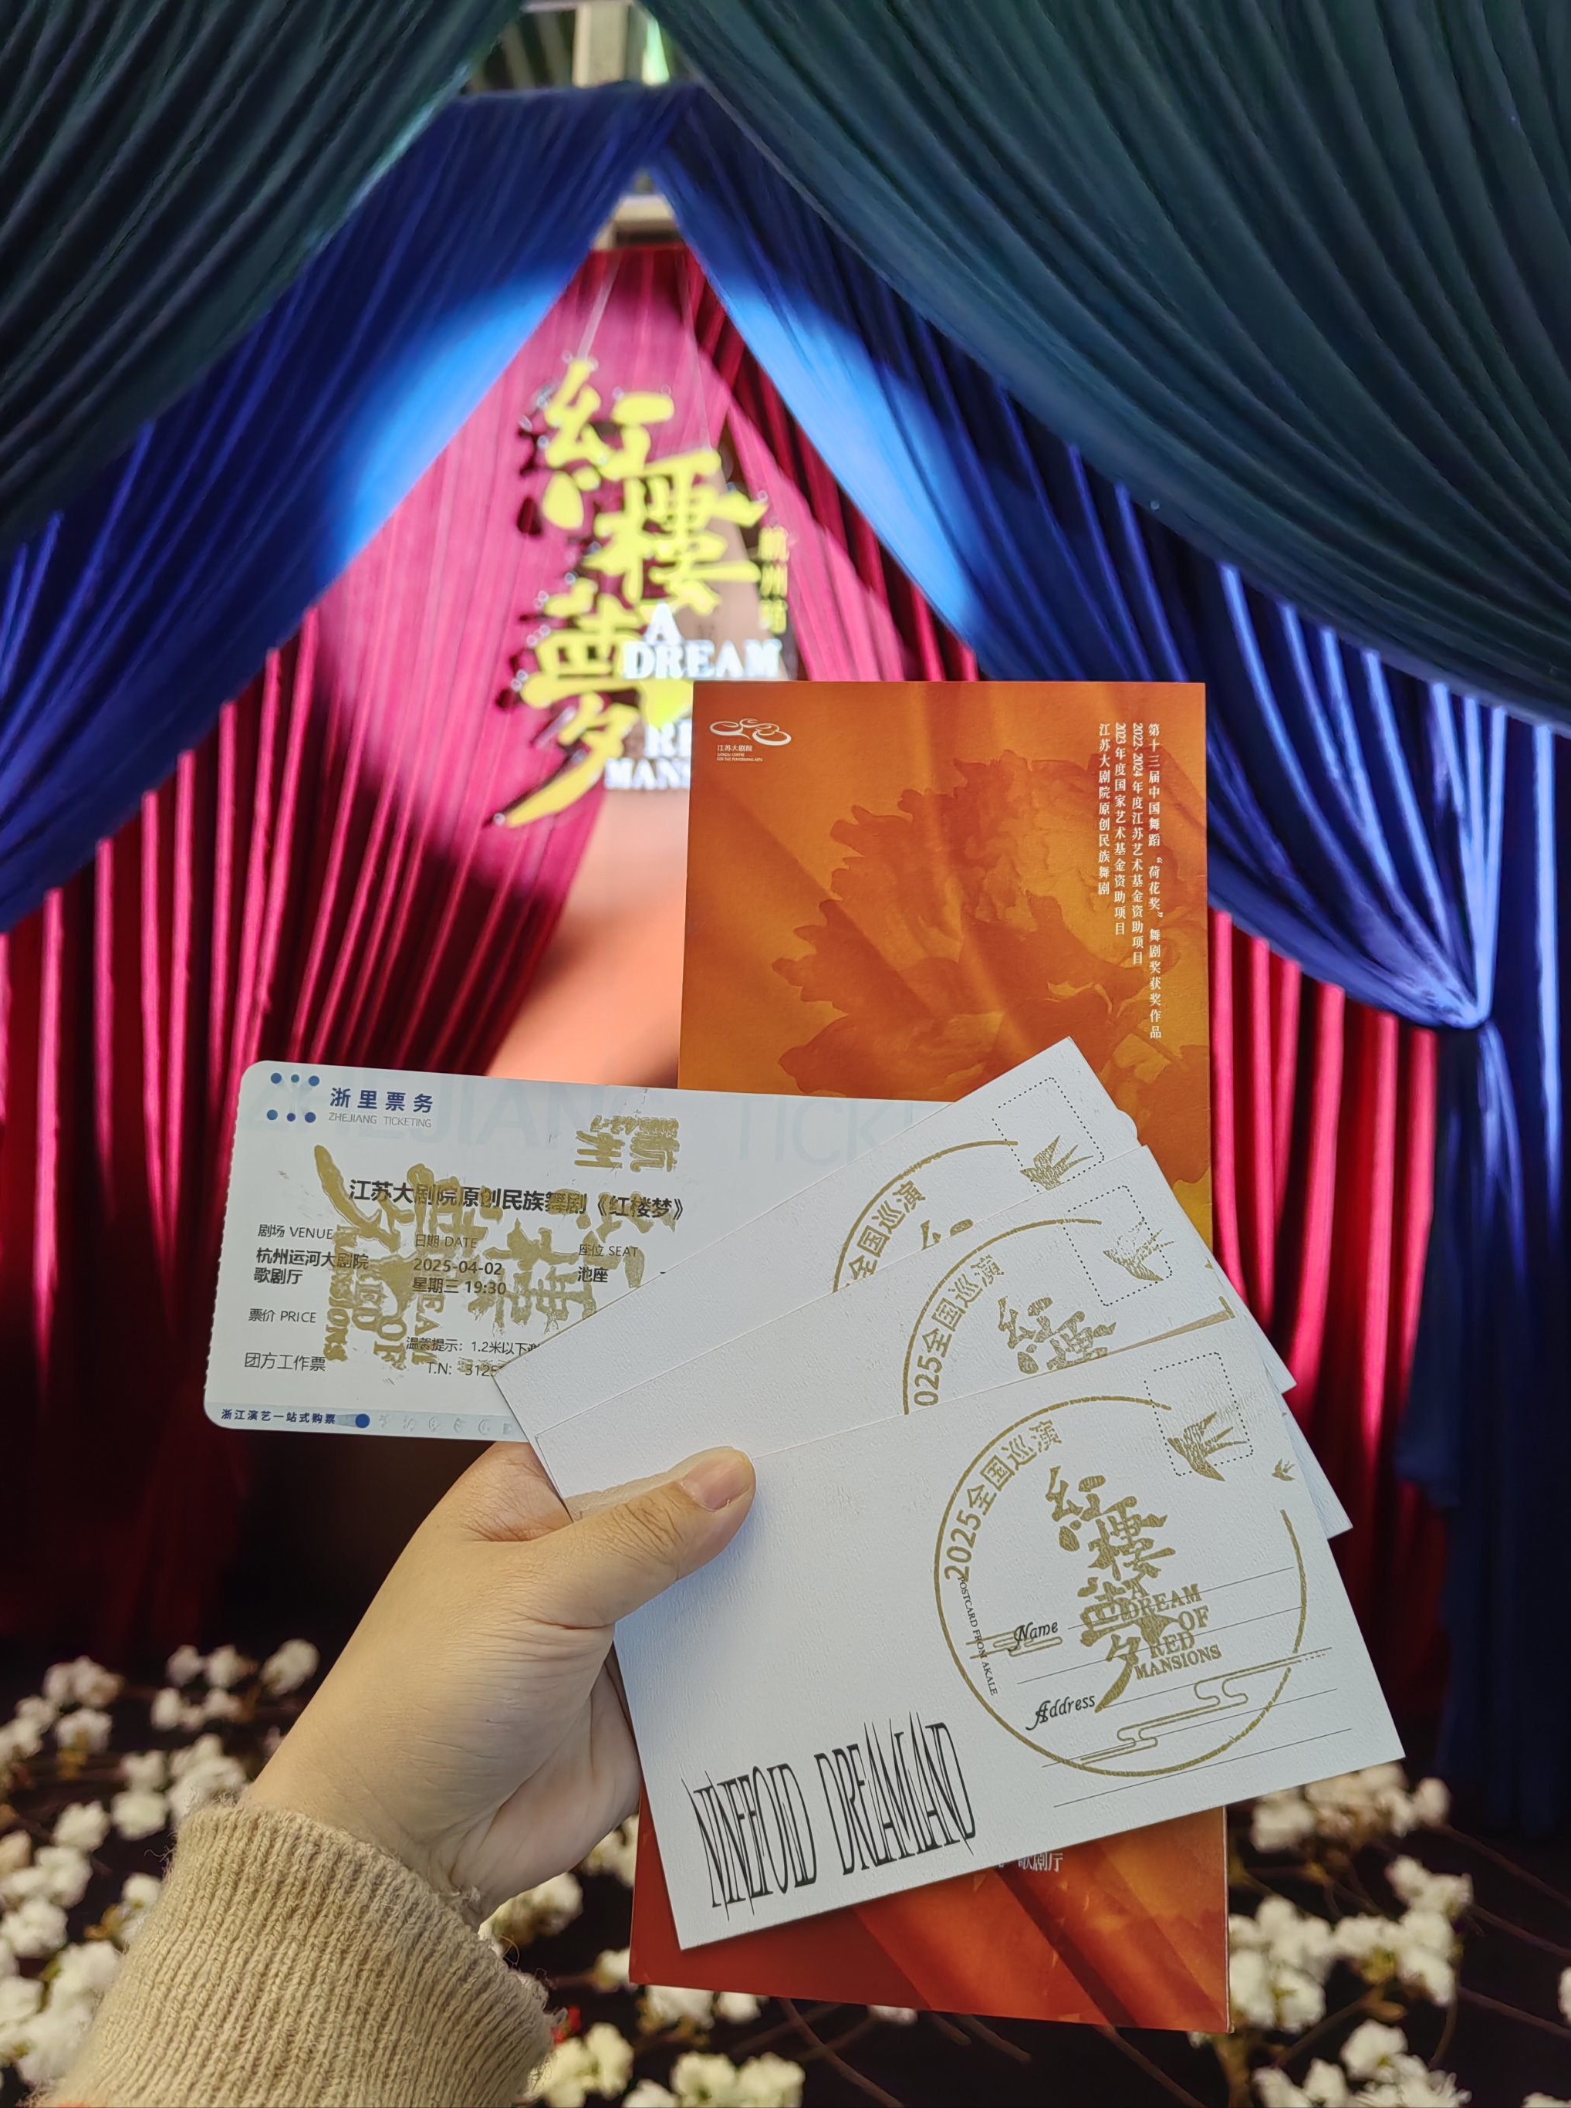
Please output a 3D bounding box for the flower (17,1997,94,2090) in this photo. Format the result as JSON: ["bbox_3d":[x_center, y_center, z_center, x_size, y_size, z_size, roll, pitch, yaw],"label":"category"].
[{"bbox_3d":[-0.703,0.950,1.580,0.075,0.080,0.075,0,-3,0],"label":"flower"}]

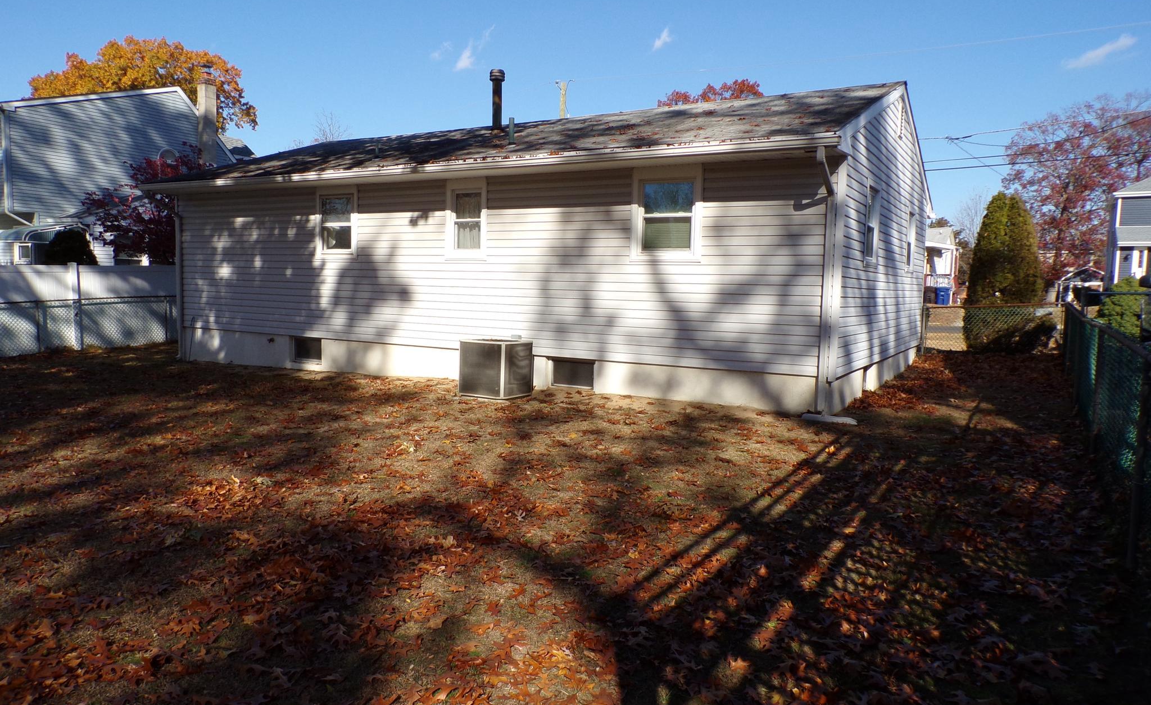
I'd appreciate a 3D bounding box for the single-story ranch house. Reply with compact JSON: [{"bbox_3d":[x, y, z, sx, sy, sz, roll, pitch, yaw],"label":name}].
[{"bbox_3d":[-0.484,-2.064,15.059,12.409,4.608,8.227,4,5,30],"label":"single-story ranch house"}]

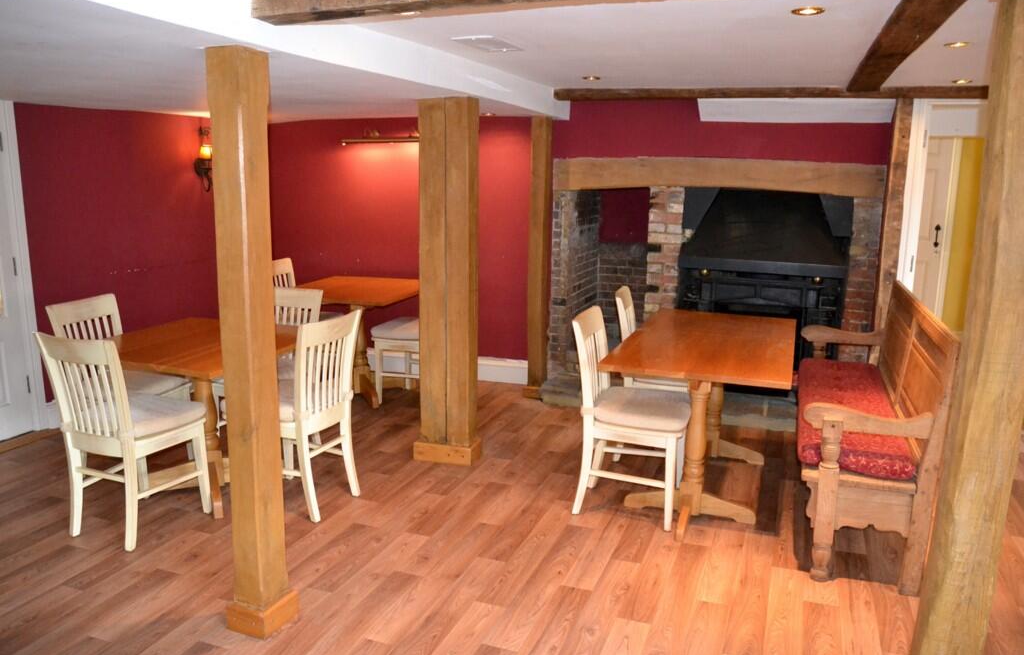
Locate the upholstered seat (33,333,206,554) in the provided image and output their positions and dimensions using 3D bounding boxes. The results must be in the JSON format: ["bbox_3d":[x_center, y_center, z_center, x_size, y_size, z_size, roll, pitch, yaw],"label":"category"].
[{"bbox_3d":[-1.706,0.436,3.463,0.454,0.930,0.524,5,12,22],"label":"upholstered seat"}]

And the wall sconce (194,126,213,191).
[{"bbox_3d":[-2.284,-1.293,5.915,0.186,0.473,0.217,4,12,20],"label":"wall sconce"}]

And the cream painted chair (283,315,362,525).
[{"bbox_3d":[-1.013,0.381,3.613,0.510,0.913,0.459,6,12,22],"label":"cream painted chair"}]

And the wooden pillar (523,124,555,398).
[{"bbox_3d":[0.202,-0.452,5.304,0.158,1.913,0.158,5,12,18],"label":"wooden pillar"}]

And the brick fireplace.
[{"bbox_3d":[1.340,-0.258,5.286,2.093,1.628,0.713,4,12,20],"label":"brick fireplace"}]

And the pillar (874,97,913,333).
[{"bbox_3d":[2.233,-0.313,4.556,0.112,2.015,0.139,4,12,20],"label":"pillar"}]

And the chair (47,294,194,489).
[{"bbox_3d":[-1.913,0.315,3.856,0.510,0.913,0.459,4,12,14],"label":"chair"}]

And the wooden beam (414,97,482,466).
[{"bbox_3d":[-0.336,-0.207,4.060,0.316,1.913,0.158,4,12,15],"label":"wooden beam"}]

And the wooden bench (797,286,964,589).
[{"bbox_3d":[1.643,0.370,3.659,0.515,1.008,1.705,4,12,20],"label":"wooden bench"}]

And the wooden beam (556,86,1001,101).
[{"bbox_3d":[1.508,-1.415,4.648,2.582,0.079,0.122,4,12,16],"label":"wooden beam"}]

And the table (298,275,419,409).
[{"bbox_3d":[-1.062,0.110,5.307,0.898,0.765,0.898,5,12,18],"label":"table"}]

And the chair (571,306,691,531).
[{"bbox_3d":[0.583,0.406,3.648,0.524,0.935,0.457,4,12,21],"label":"chair"}]

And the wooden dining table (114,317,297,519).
[{"bbox_3d":[-1.469,0.437,3.665,0.903,0.765,0.898,5,12,20],"label":"wooden dining table"}]

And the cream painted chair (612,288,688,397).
[{"bbox_3d":[0.857,0.269,4.368,0.522,0.935,0.457,4,12,21],"label":"cream painted chair"}]

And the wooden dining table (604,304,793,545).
[{"bbox_3d":[0.995,0.431,3.920,0.780,0.765,1.510,5,12,20],"label":"wooden dining table"}]

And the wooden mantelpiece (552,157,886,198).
[{"bbox_3d":[1.263,-0.963,4.904,2.054,0.240,0.201,4,12,20],"label":"wooden mantelpiece"}]

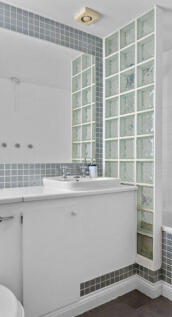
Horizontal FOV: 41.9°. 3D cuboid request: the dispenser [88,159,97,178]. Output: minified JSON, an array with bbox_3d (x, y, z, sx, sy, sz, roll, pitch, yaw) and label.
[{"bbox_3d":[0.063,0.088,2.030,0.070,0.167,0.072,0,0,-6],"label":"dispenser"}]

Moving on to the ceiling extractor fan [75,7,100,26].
[{"bbox_3d":[0.013,-1.184,1.890,0.155,0.035,0.155,1,-1,-39],"label":"ceiling extractor fan"}]

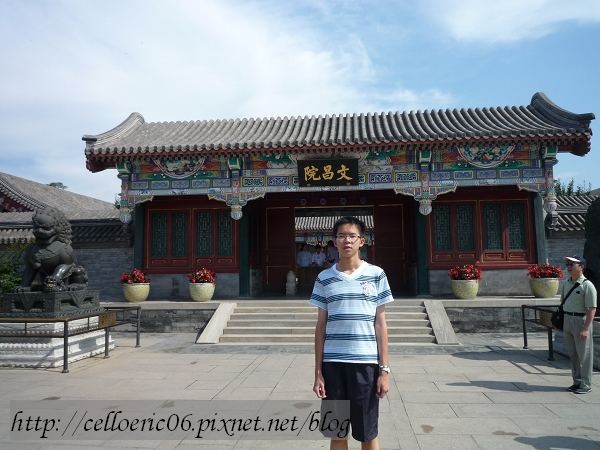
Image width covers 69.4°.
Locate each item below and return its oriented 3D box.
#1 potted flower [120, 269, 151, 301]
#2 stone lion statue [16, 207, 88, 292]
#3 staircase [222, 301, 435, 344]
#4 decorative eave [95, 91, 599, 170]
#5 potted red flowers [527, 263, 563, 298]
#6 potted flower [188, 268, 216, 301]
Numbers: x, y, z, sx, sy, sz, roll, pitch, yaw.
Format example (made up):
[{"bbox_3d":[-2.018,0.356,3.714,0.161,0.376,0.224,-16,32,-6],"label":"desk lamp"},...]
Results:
[{"bbox_3d":[-4.561,1.684,12.154,0.840,0.920,0.840,-1,-6,5],"label":"potted flower"},{"bbox_3d":[-4.690,0.482,8.329,0.840,1.600,1.150,-2,-6,7],"label":"stone lion statue"},{"bbox_3d":[0.619,2.234,10.073,4.750,0.760,1.680,-1,-6,5],"label":"staircase"},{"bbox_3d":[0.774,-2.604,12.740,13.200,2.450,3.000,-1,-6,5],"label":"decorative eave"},{"bbox_3d":[6.333,1.430,11.182,0.840,0.910,0.840,-1,-6,5],"label":"potted red flowers"},{"bbox_3d":[-2.679,1.640,11.986,0.810,0.920,0.810,-1,-6,5],"label":"potted flower"}]

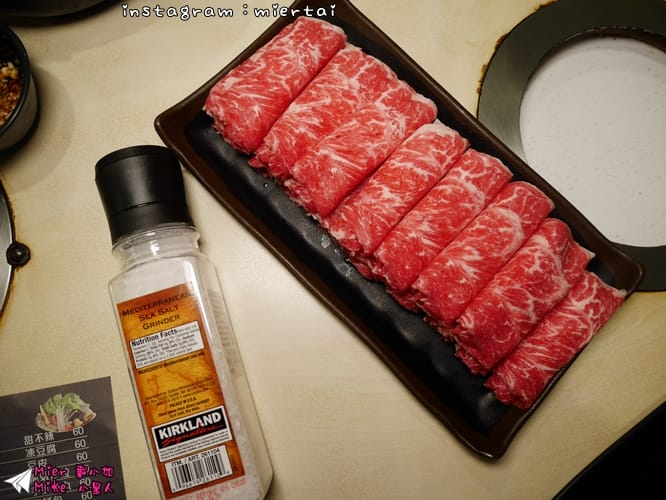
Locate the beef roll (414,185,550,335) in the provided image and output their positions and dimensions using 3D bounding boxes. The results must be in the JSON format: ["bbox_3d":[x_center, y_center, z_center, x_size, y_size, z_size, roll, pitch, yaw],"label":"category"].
[{"bbox_3d":[0.098,0.002,0.309,0.039,0.028,0.097,44,79,4],"label":"beef roll"}]

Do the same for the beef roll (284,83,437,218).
[{"bbox_3d":[0.018,-0.069,0.316,0.097,0.028,0.039,-44,86,-11],"label":"beef roll"}]

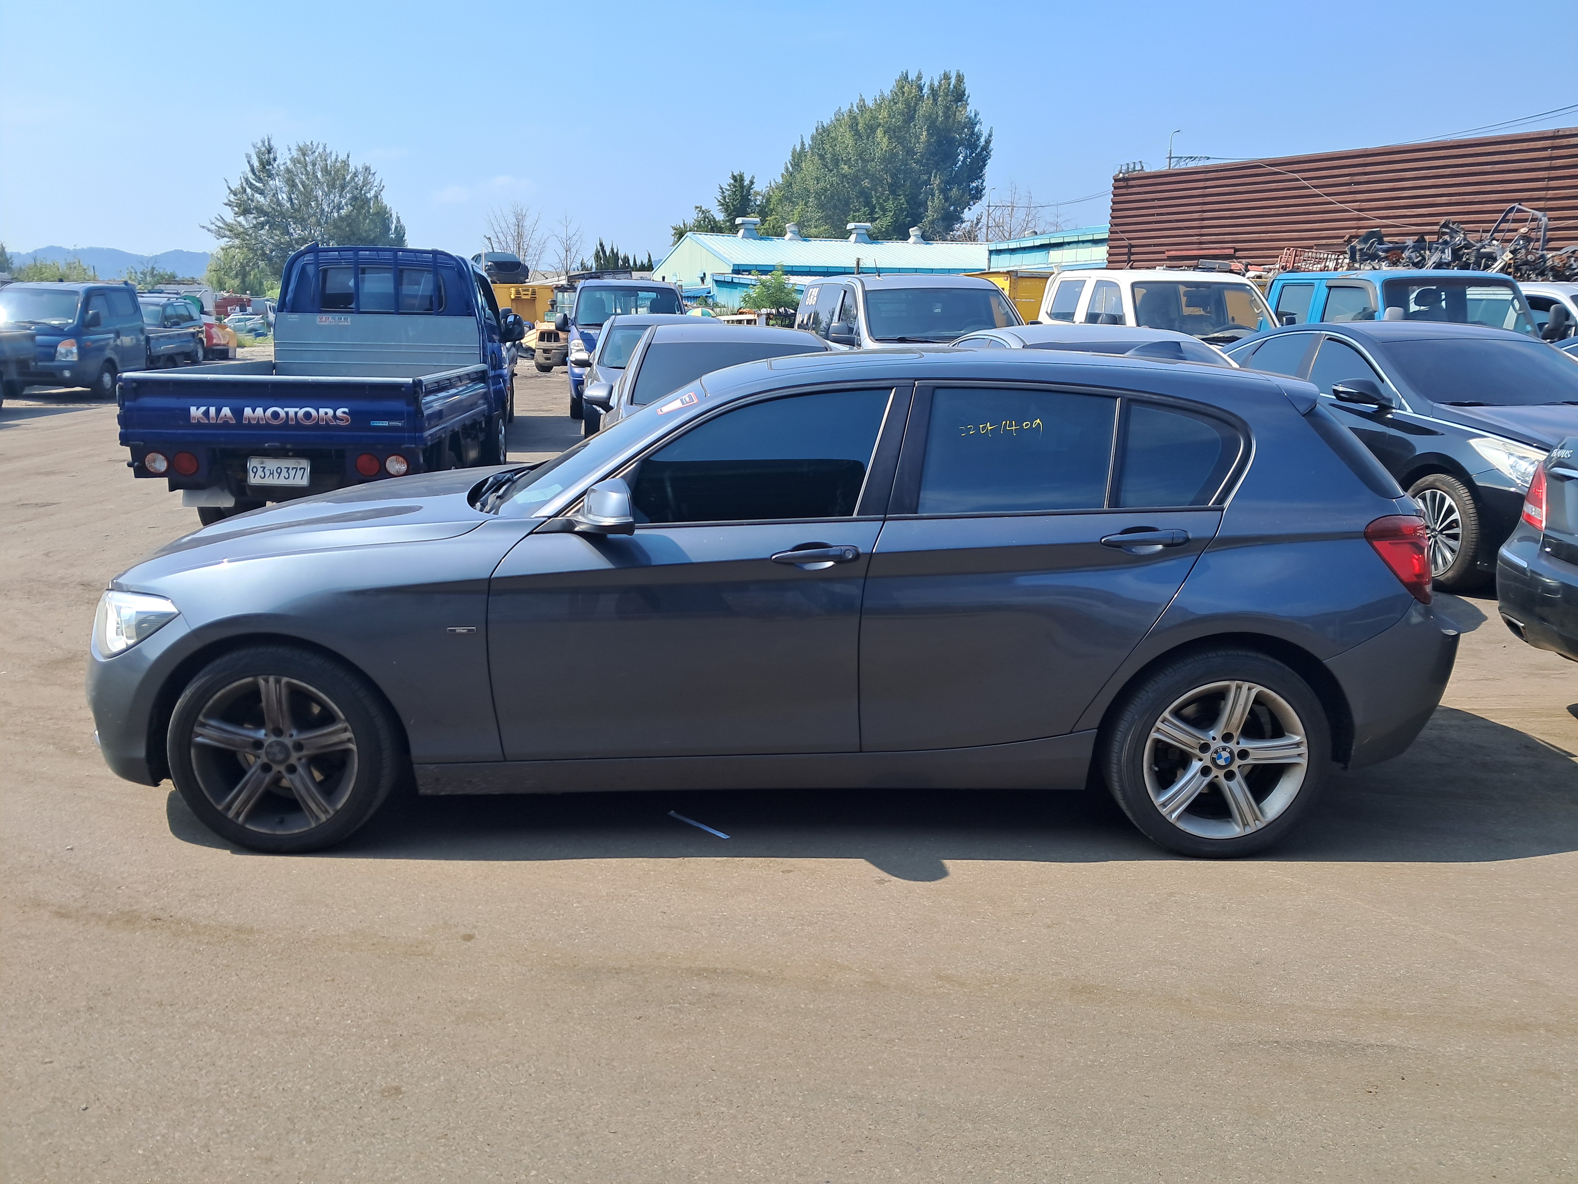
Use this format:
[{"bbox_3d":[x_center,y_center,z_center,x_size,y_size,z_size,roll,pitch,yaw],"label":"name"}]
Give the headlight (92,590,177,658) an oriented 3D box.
[{"bbox_3d":[-1.916,0.080,3.654,0.430,0.200,0.440,0,13,0],"label":"headlight"}]

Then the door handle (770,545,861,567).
[{"bbox_3d":[0.072,-0.099,3.359,0.248,0.062,0.055,0,13,-1],"label":"door handle"}]

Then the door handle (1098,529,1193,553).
[{"bbox_3d":[0.977,-0.142,3.375,0.250,0.062,0.055,0,13,-1],"label":"door handle"}]

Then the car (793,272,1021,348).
[{"bbox_3d":[1.446,-2.786,14.649,1.920,1.930,5.100,-2,13,-9],"label":"car"}]

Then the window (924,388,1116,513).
[{"bbox_3d":[0.643,-0.396,3.454,0.570,0.350,0.050,0,-7,-1],"label":"window"}]

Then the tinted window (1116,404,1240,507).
[{"bbox_3d":[1.080,-0.377,3.418,0.360,0.290,0.040,0,-4,0],"label":"tinted window"}]

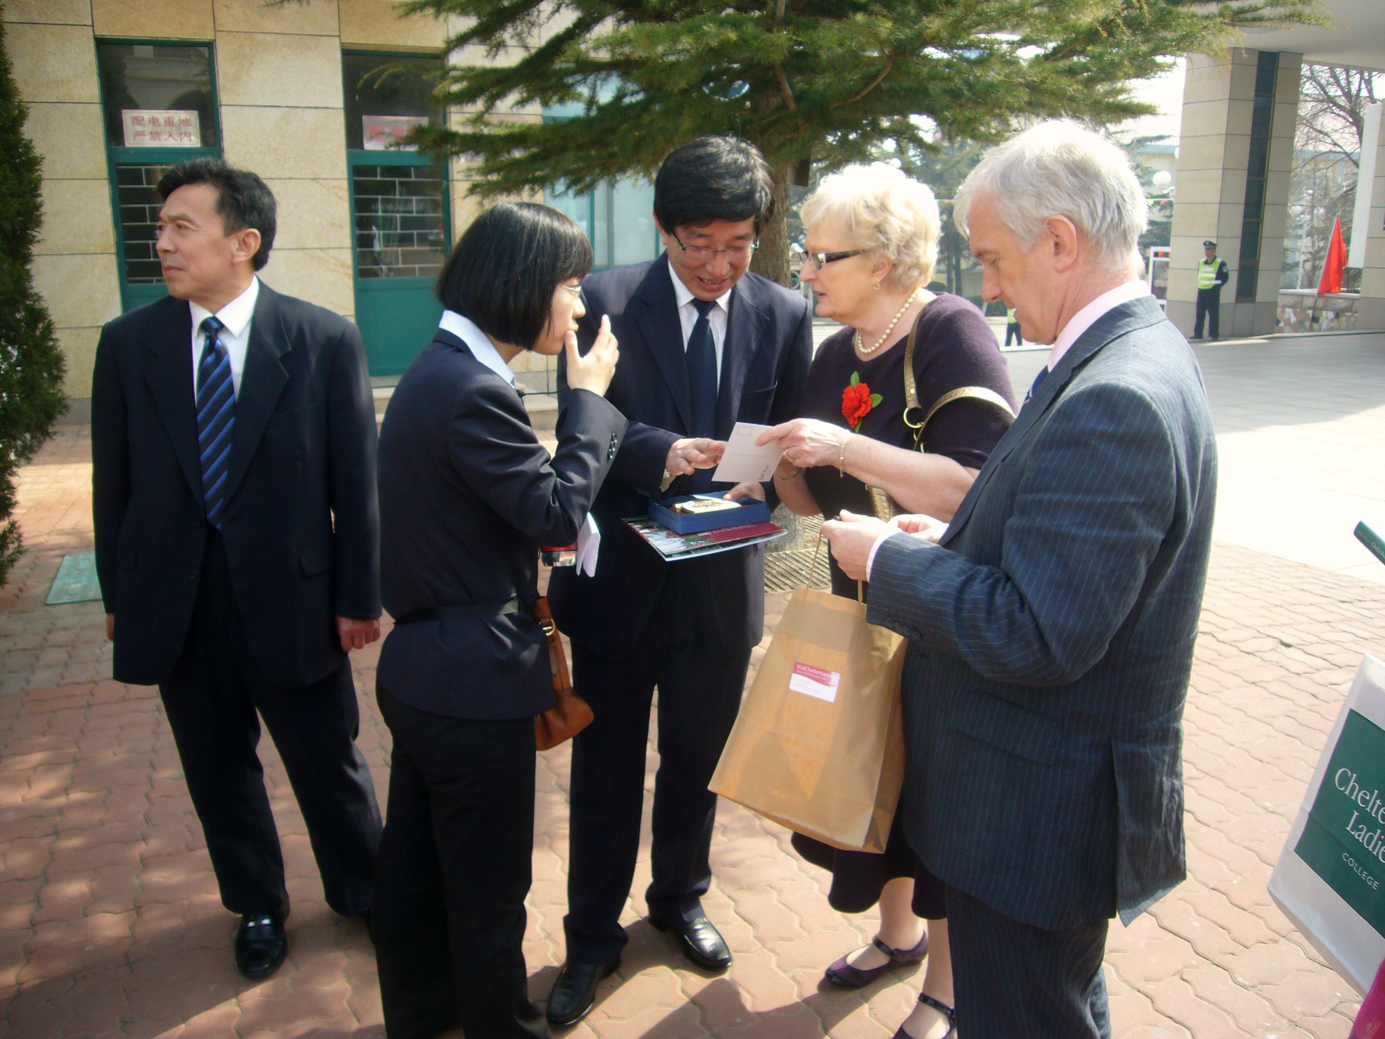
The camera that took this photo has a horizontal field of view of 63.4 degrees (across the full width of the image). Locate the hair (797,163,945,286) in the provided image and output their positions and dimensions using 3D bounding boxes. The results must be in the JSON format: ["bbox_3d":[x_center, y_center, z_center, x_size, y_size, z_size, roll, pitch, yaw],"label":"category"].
[{"bbox_3d":[0.304,-0.501,1.916,0.245,0.230,0.210,0,13,0],"label":"hair"}]

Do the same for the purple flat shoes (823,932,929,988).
[{"bbox_3d":[0.403,0.939,2.427,0.245,0.070,0.088,-4,14,-18],"label":"purple flat shoes"}]

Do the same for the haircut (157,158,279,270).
[{"bbox_3d":[-0.871,-0.559,2.057,0.185,0.205,0.215,12,18,43],"label":"haircut"}]

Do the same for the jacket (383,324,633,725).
[{"bbox_3d":[-0.341,0.005,1.922,0.420,0.660,0.450,-6,14,-23],"label":"jacket"}]

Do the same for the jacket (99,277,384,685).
[{"bbox_3d":[-0.911,-0.068,2.234,0.550,0.800,0.290,-1,14,-6],"label":"jacket"}]

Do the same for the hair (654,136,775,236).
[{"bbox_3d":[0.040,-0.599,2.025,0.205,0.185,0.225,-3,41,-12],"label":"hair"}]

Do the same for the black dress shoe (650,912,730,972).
[{"bbox_3d":[-0.008,0.901,2.527,0.098,0.097,0.270,-10,17,-35],"label":"black dress shoe"}]

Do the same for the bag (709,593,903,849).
[{"bbox_3d":[0.188,0.266,1.535,0.220,0.300,0.110,16,-9,24],"label":"bag"}]

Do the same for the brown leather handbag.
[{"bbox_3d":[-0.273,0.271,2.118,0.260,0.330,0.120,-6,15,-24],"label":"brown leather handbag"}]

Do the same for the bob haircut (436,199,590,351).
[{"bbox_3d":[-0.295,-0.411,1.870,0.240,0.235,0.200,14,14,-1],"label":"bob haircut"}]

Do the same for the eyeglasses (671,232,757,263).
[{"bbox_3d":[0.035,-0.506,2.000,0.140,0.045,0.135,-3,41,-12],"label":"eyeglasses"}]

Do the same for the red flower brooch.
[{"bbox_3d":[0.304,-0.211,2.000,0.083,0.105,0.043,10,17,37],"label":"red flower brooch"}]

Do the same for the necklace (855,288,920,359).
[{"bbox_3d":[0.346,-0.346,1.963,0.135,0.125,0.140,-8,16,-32],"label":"necklace"}]

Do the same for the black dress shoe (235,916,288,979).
[{"bbox_3d":[-0.937,0.867,2.456,0.110,0.110,0.285,-3,14,-13],"label":"black dress shoe"}]

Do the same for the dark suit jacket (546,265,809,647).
[{"bbox_3d":[-0.019,-0.113,2.100,0.520,0.770,0.420,-2,13,-10],"label":"dark suit jacket"}]

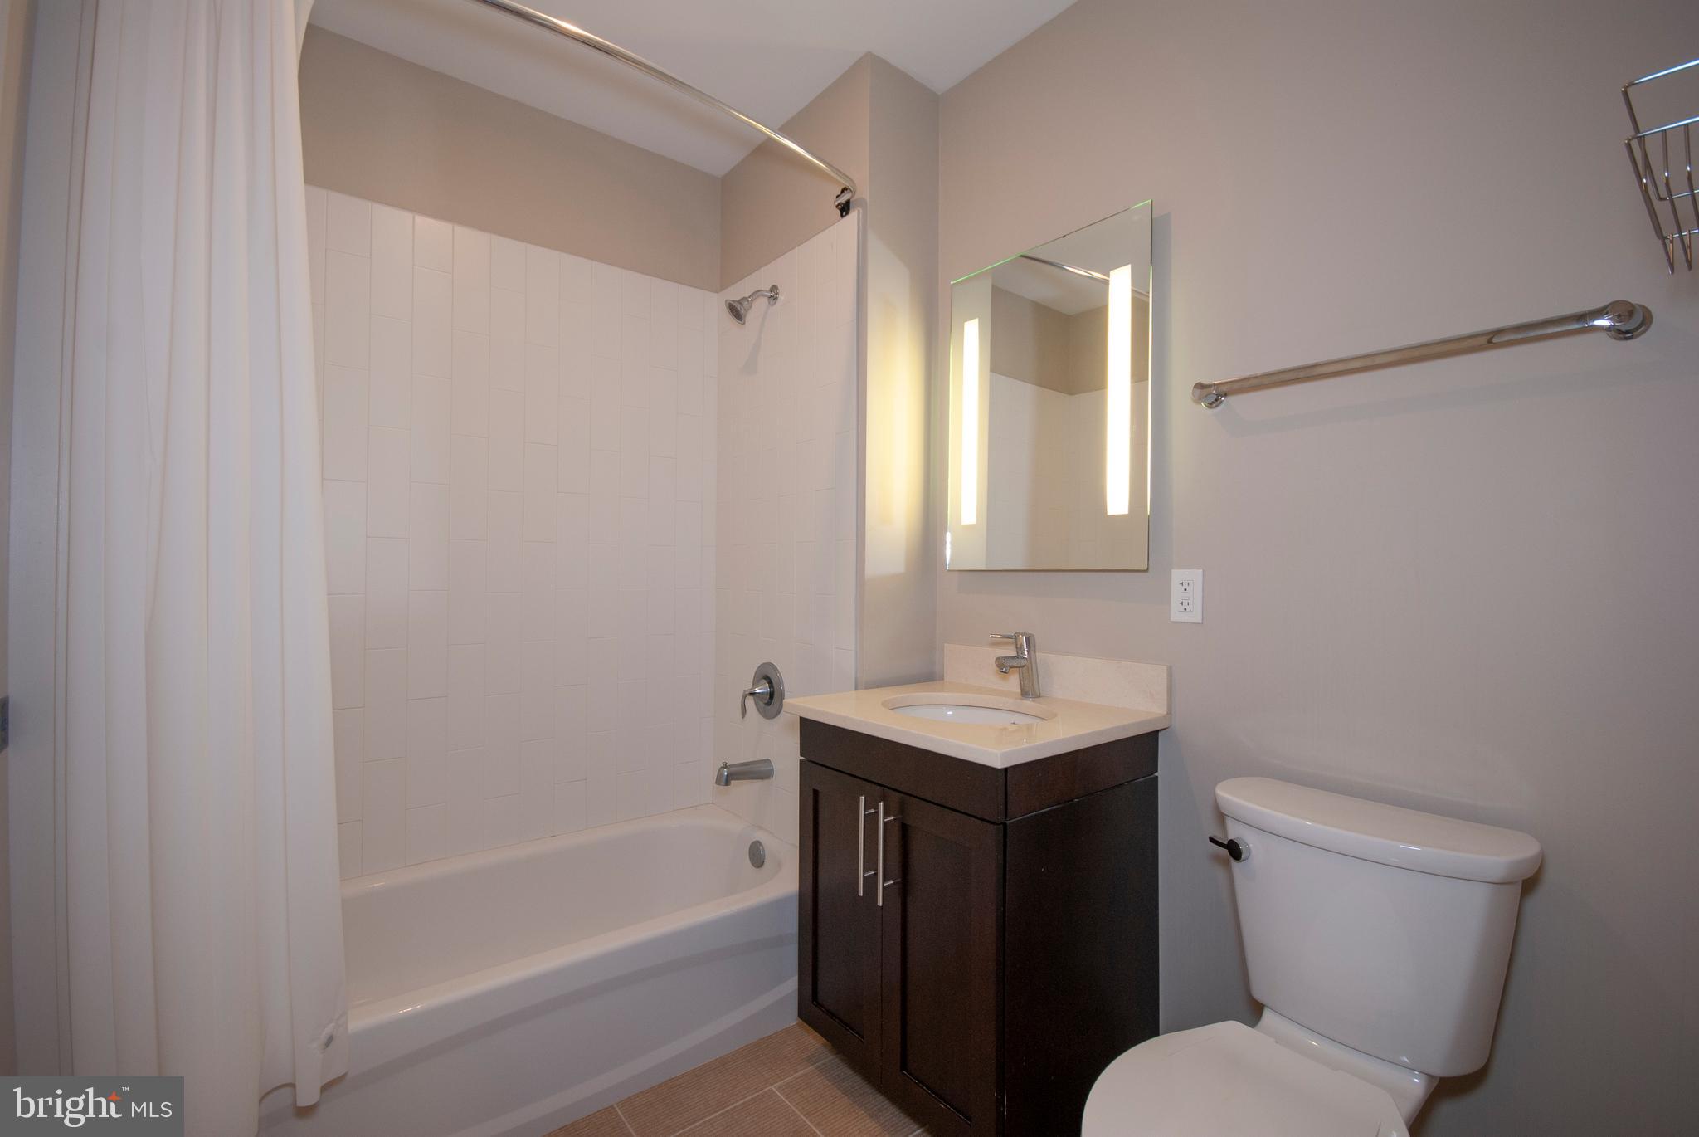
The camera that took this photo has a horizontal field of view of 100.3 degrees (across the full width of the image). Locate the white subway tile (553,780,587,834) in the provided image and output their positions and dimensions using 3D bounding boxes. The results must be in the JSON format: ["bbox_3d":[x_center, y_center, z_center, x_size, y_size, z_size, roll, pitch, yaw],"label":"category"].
[{"bbox_3d":[-0.892,0.761,2.268,0.098,0.156,0.010,1,-1,-37],"label":"white subway tile"}]

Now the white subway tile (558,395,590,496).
[{"bbox_3d":[-0.886,-0.395,2.282,0.098,0.306,0.010,1,-1,-37],"label":"white subway tile"}]

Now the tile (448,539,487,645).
[{"bbox_3d":[-1.128,0.072,2.097,0.098,0.306,0.010,1,-1,-37],"label":"tile"}]

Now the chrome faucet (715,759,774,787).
[{"bbox_3d":[-0.330,0.640,2.245,0.178,0.075,0.060,1,-1,-38],"label":"chrome faucet"}]

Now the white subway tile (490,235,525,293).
[{"bbox_3d":[-1.035,-0.924,2.150,0.099,0.147,0.009,1,0,-37],"label":"white subway tile"}]

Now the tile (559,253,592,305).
[{"bbox_3d":[-0.876,-0.923,2.268,0.099,0.147,0.009,1,0,-37],"label":"tile"}]

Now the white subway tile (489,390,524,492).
[{"bbox_3d":[-1.043,-0.386,2.155,0.098,0.305,0.009,1,-1,-36],"label":"white subway tile"}]

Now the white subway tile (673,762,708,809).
[{"bbox_3d":[-0.574,0.767,2.505,0.099,0.159,0.009,1,0,-37],"label":"white subway tile"}]

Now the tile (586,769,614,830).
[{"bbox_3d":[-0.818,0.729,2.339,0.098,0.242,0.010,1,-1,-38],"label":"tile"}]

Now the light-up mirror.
[{"bbox_3d":[0.487,-0.406,1.810,0.030,0.821,0.604,1,0,-38],"label":"light-up mirror"}]

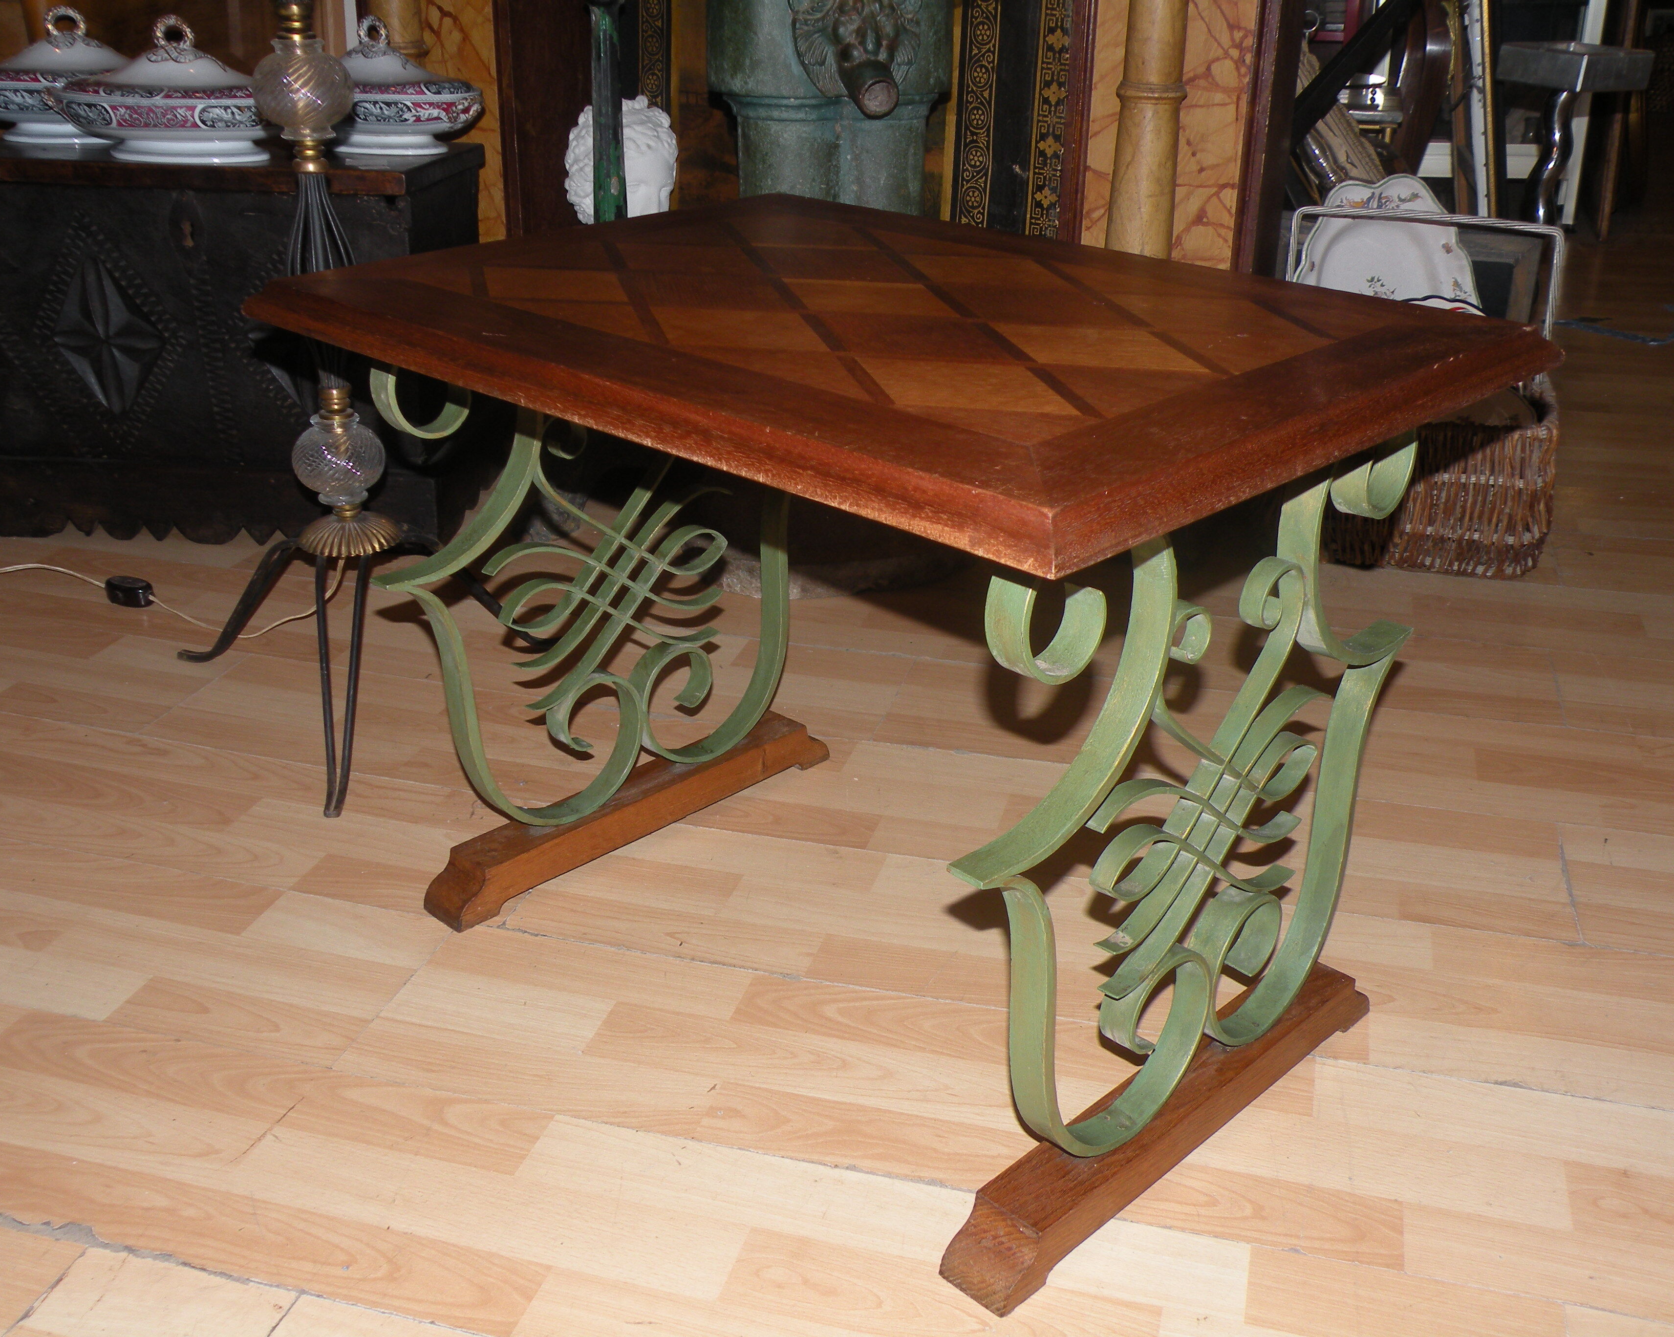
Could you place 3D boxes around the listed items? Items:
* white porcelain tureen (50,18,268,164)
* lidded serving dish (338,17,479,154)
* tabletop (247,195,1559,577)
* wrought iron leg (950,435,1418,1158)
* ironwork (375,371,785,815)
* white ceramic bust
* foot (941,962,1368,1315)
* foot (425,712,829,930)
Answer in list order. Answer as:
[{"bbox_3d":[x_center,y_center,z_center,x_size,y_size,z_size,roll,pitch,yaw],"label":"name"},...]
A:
[{"bbox_3d":[-0.764,-0.675,1.975,0.325,0.157,0.195,1,25,2],"label":"white porcelain tureen"},{"bbox_3d":[-0.539,-0.697,2.025,0.305,0.151,0.195,12,28,25],"label":"lidded serving dish"},{"bbox_3d":[0.018,-0.226,1.093,0.490,0.025,0.703,-23,33,-40],"label":"tabletop"},{"bbox_3d":[0.216,0.070,1.004,0.425,0.438,0.026,-23,33,-40],"label":"wrought iron leg"},{"bbox_3d":[-0.177,-0.095,1.364,0.425,0.438,0.026,-23,33,-40],"label":"ironwork"},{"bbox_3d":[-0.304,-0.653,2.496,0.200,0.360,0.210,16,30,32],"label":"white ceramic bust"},{"bbox_3d":[0.224,0.285,1.112,0.411,0.044,0.048,-23,33,-40],"label":"foot"},{"bbox_3d":[-0.168,0.120,1.472,0.411,0.044,0.048,-23,33,-40],"label":"foot"}]

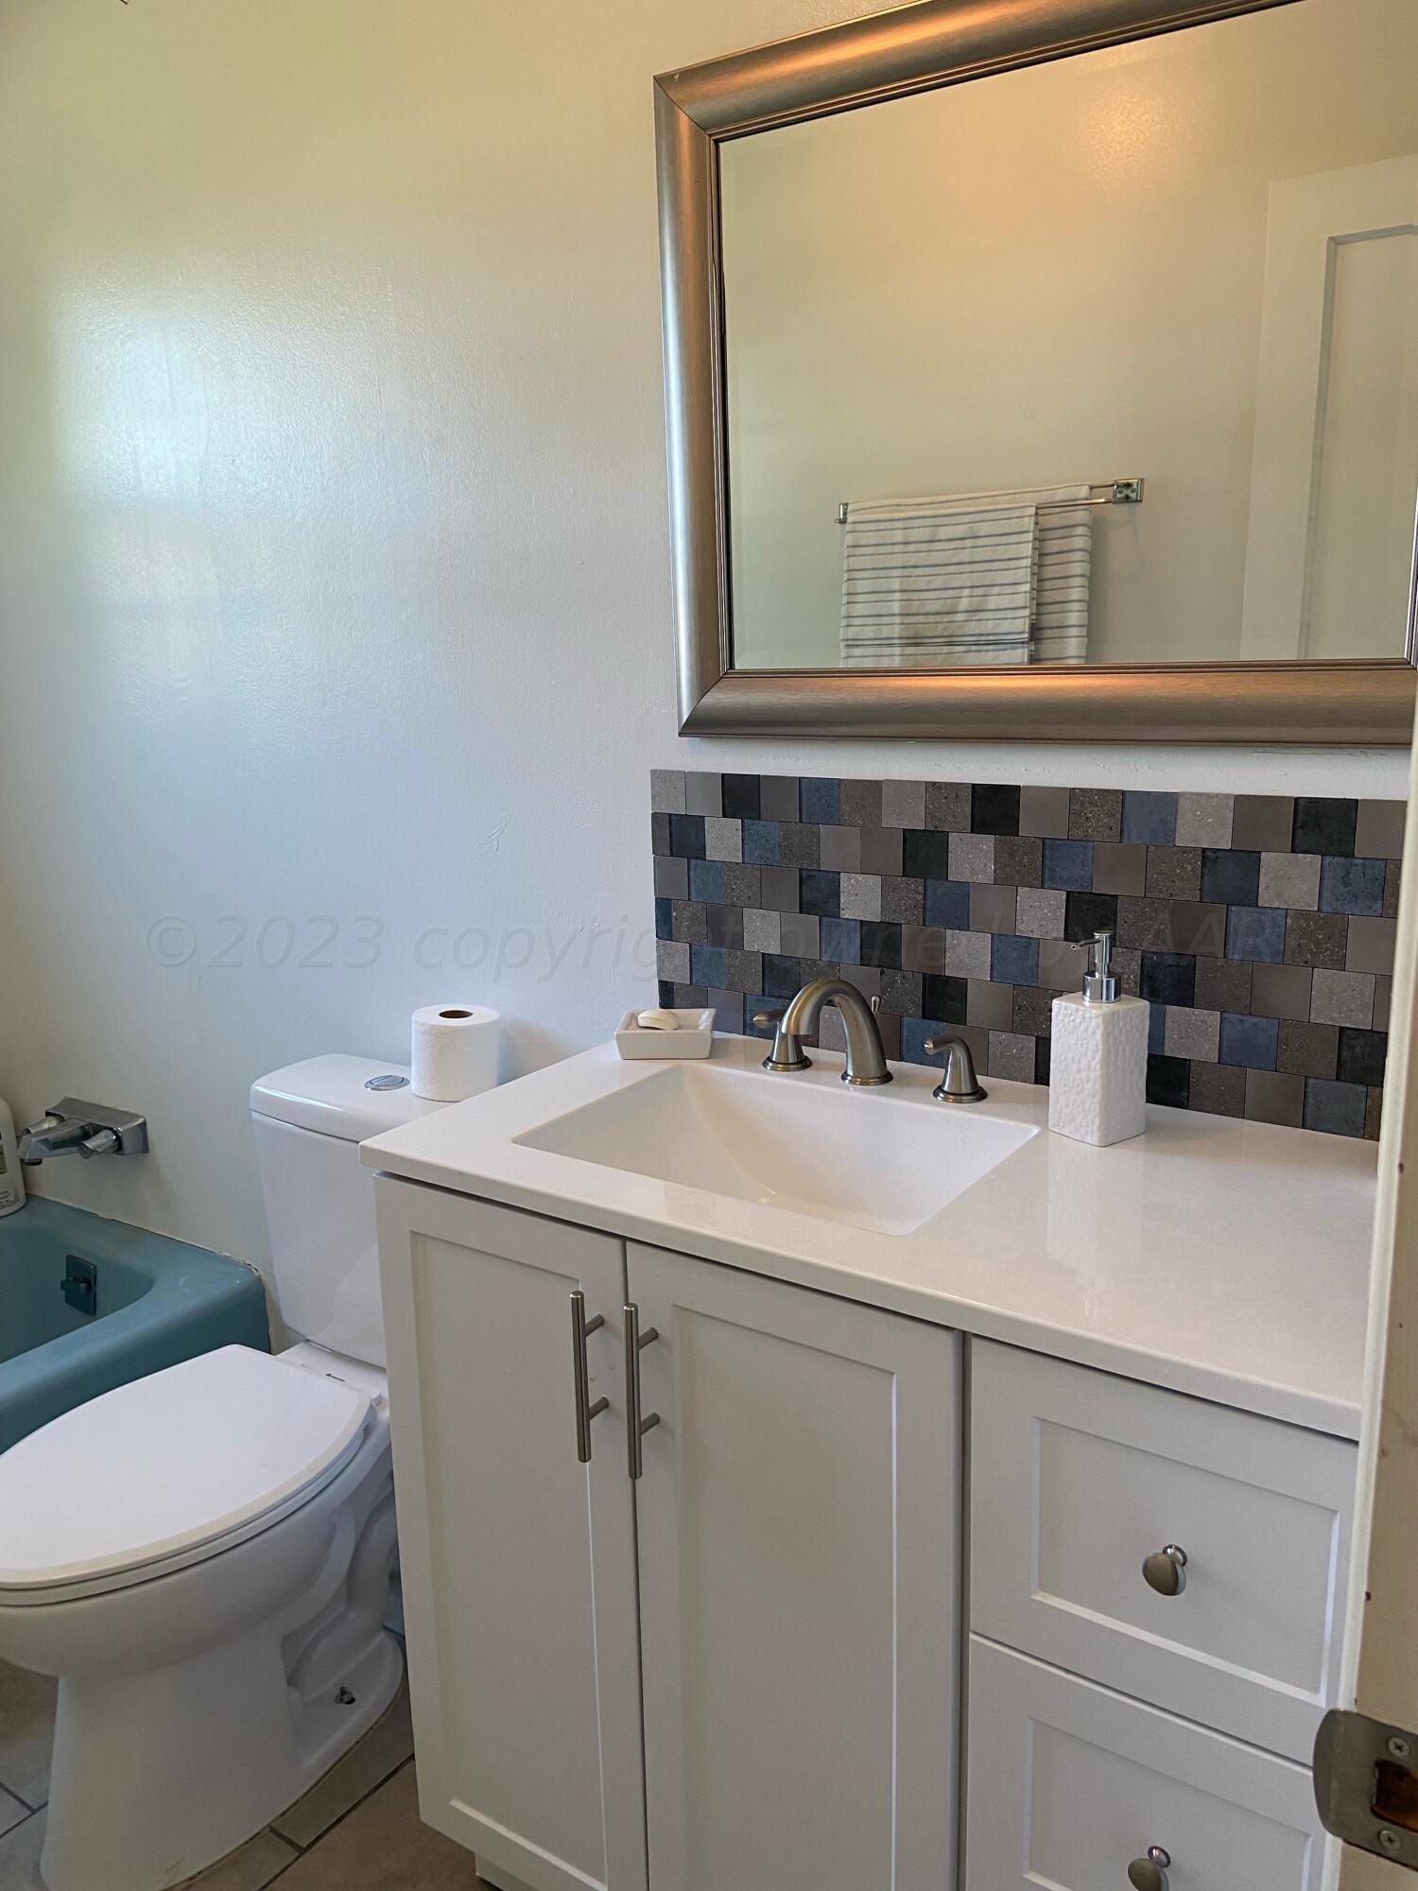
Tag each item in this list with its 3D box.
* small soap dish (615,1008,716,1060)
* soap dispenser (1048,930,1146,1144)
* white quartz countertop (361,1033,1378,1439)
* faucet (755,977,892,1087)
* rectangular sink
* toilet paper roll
[{"bbox_3d":[-0.046,0.101,1.603,0.106,0.036,0.095,-1,13,3],"label":"small soap dish"},{"bbox_3d":[0.366,0.082,1.335,0.070,0.194,0.067,-10,15,-32],"label":"soap dispenser"},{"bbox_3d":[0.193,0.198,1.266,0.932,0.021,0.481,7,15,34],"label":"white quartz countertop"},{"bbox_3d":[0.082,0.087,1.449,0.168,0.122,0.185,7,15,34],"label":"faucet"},{"bbox_3d":[0.064,0.246,1.341,0.420,0.140,0.280,7,15,34],"label":"rectangular sink"},{"bbox_3d":[-0.326,0.142,1.835,0.116,0.101,0.116,-2,13,0],"label":"toilet paper roll"}]

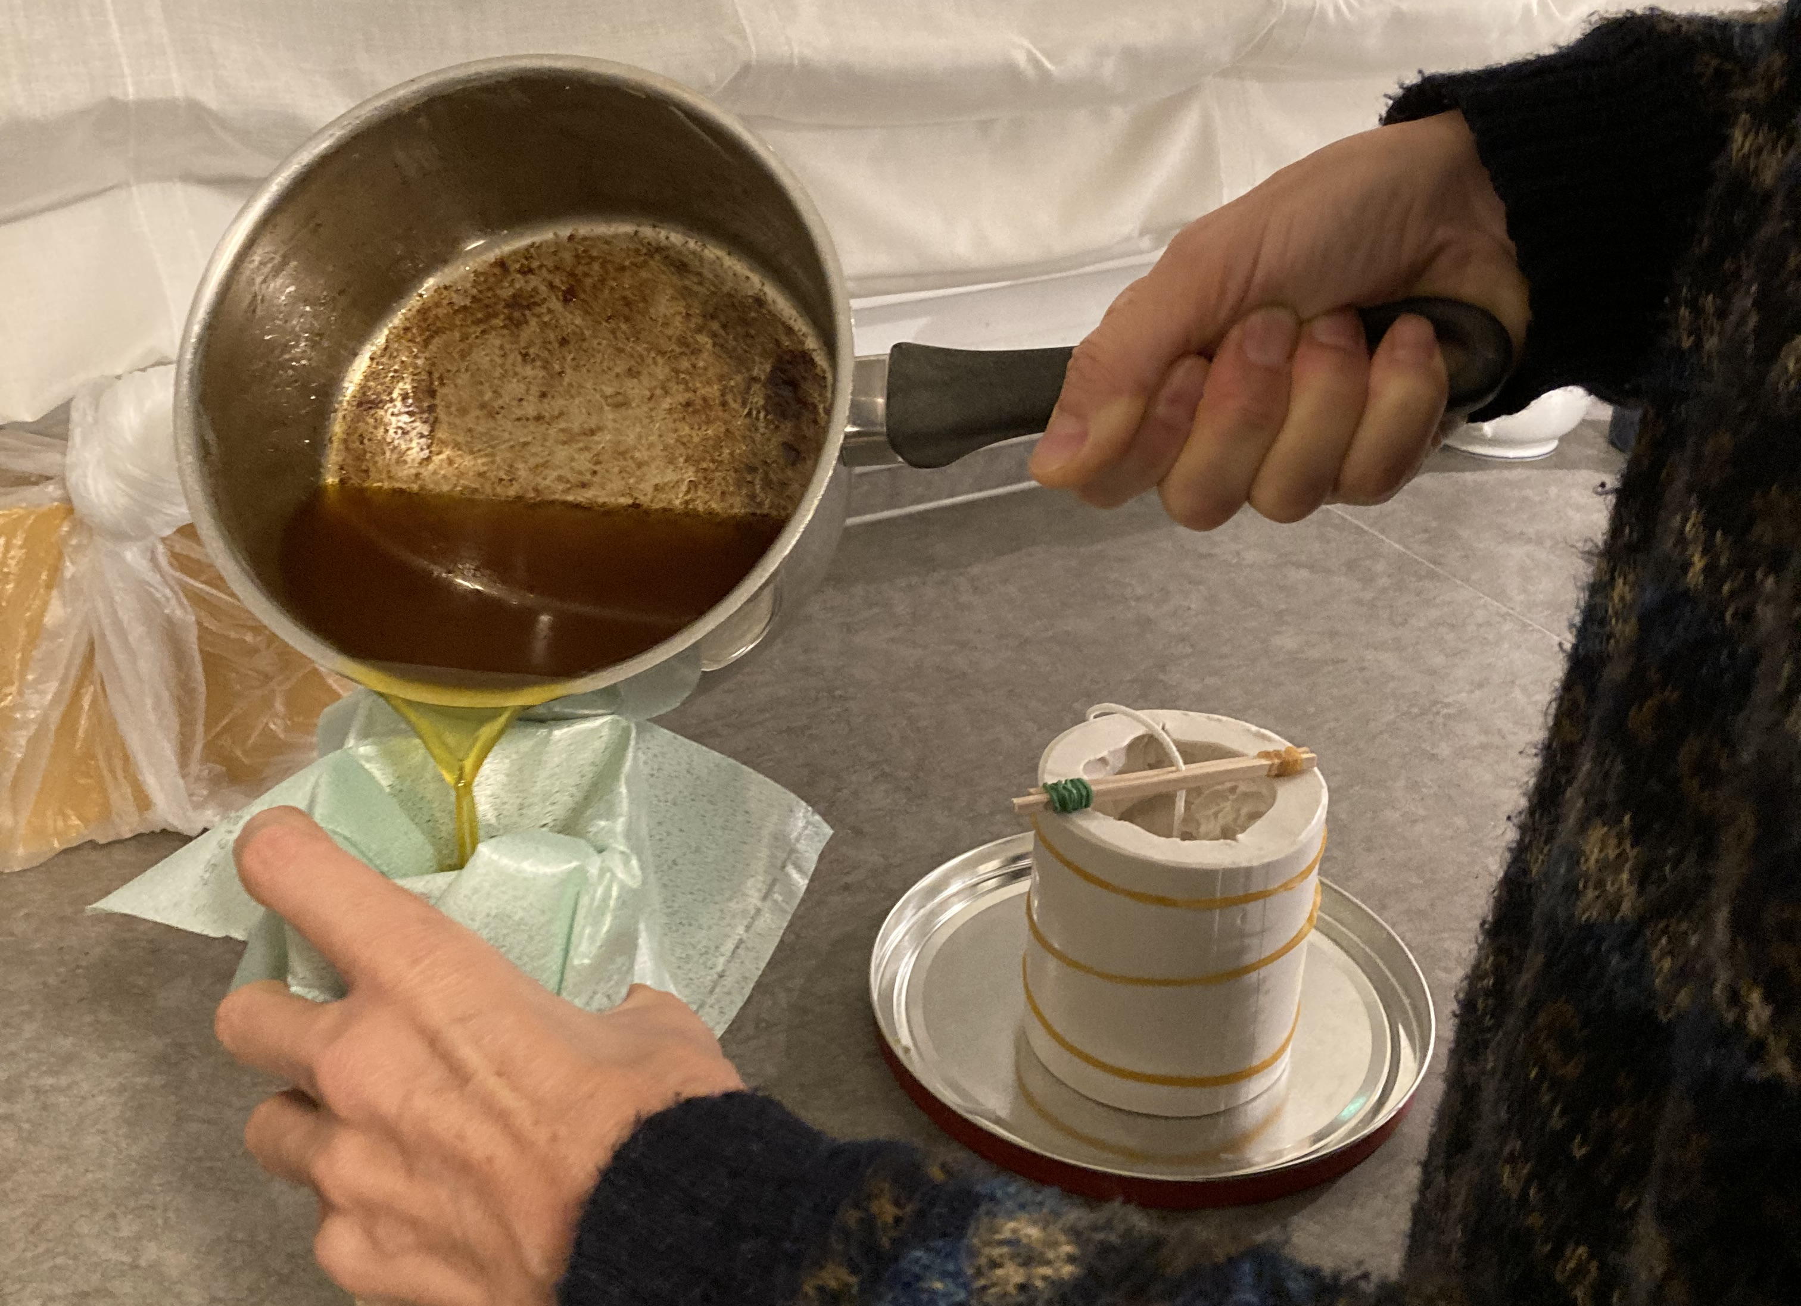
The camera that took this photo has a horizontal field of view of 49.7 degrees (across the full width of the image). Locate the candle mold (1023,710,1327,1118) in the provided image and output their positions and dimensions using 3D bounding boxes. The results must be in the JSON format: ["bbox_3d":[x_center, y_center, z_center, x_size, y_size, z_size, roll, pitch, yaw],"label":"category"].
[{"bbox_3d":[0.079,0.074,0.563,0.080,0.087,0.080,0,29,0],"label":"candle mold"}]

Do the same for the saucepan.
[{"bbox_3d":[-0.019,-0.060,0.493,0.314,0.167,0.120,2,-12,4],"label":"saucepan"}]

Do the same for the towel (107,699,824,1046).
[{"bbox_3d":[-0.098,0.056,0.442,0.160,0.080,0.125,0,29,0],"label":"towel"}]

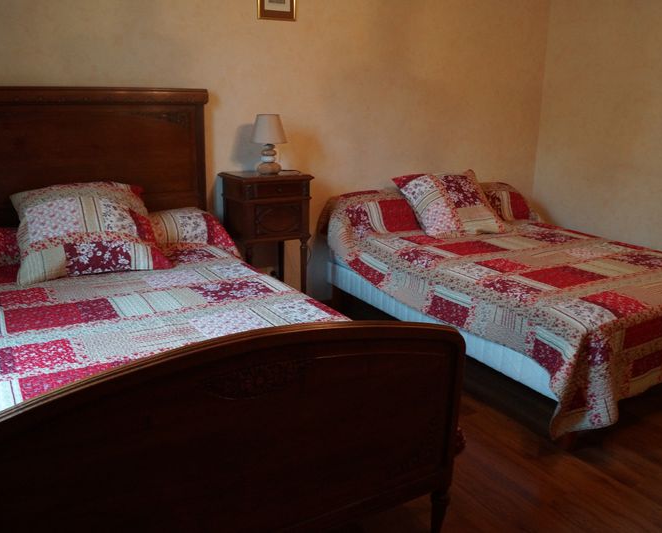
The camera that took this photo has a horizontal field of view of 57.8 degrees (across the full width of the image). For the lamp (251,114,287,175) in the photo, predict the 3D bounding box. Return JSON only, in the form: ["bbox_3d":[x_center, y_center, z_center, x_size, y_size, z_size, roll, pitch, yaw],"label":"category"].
[{"bbox_3d":[-0.334,-0.658,3.255,0.190,0.319,0.190,0,15,0],"label":"lamp"}]

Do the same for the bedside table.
[{"bbox_3d":[-0.354,-0.068,3.351,0.399,0.877,0.375,-8,18,-28],"label":"bedside table"}]

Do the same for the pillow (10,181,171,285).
[{"bbox_3d":[-1.109,-0.187,2.748,0.610,0.470,0.200,-8,-17,-28],"label":"pillow"}]

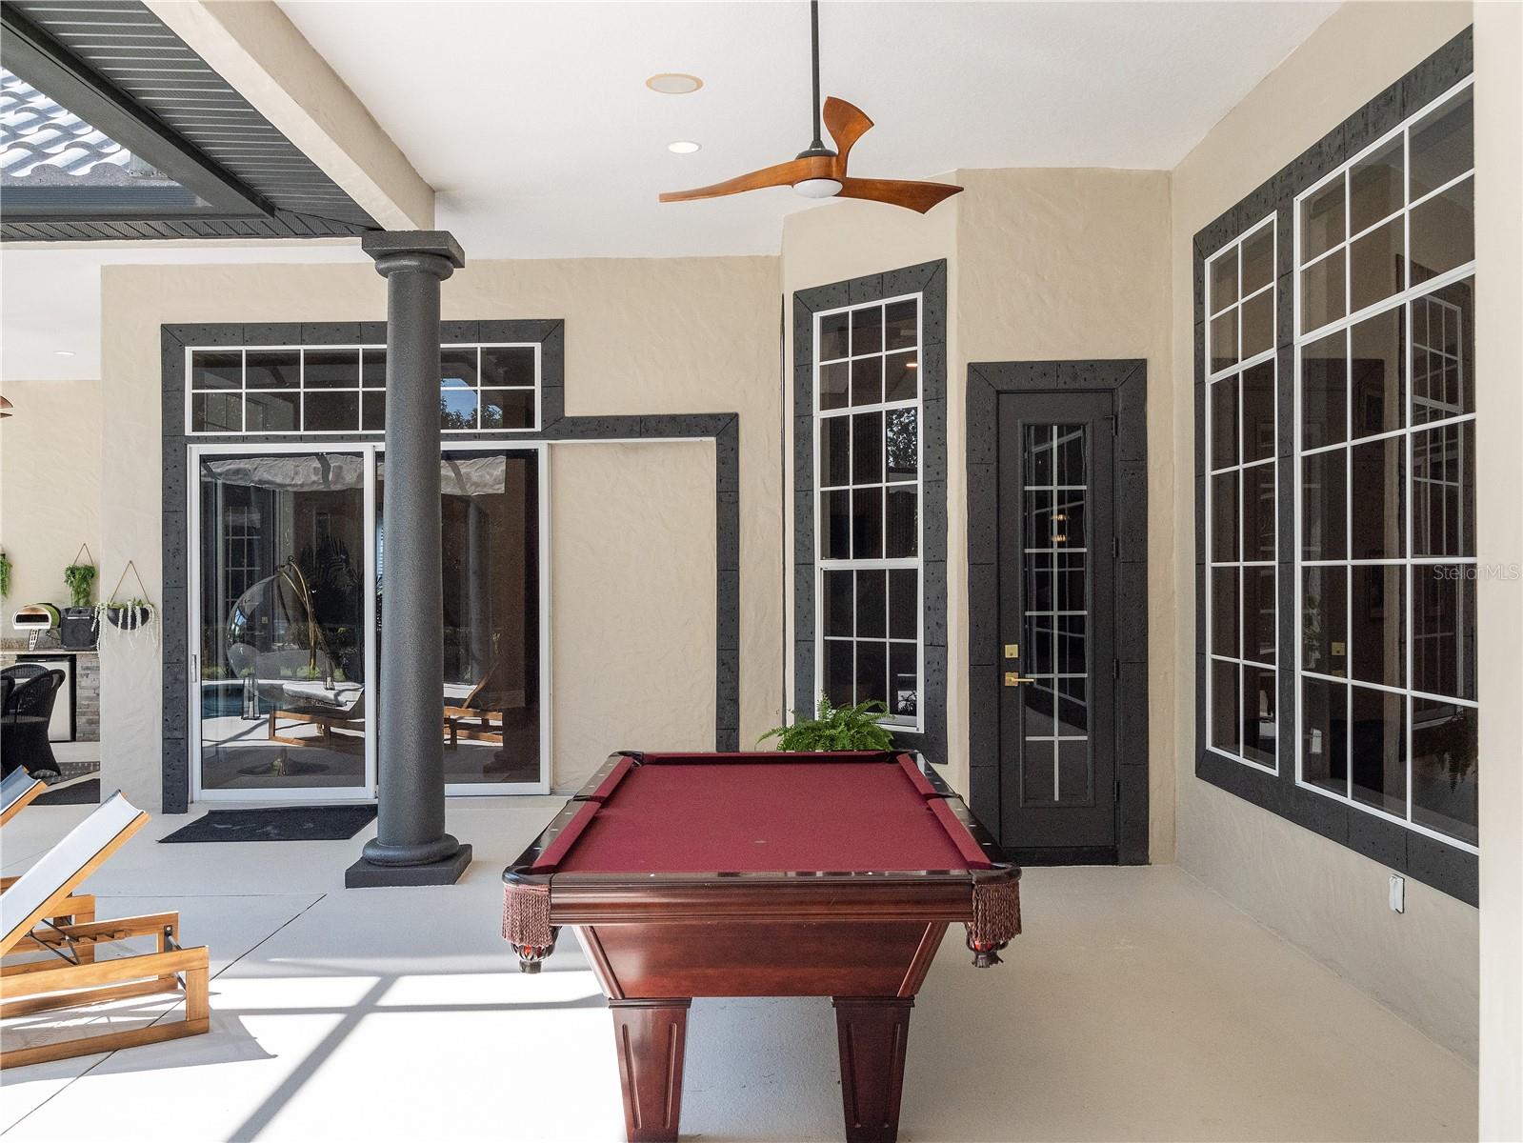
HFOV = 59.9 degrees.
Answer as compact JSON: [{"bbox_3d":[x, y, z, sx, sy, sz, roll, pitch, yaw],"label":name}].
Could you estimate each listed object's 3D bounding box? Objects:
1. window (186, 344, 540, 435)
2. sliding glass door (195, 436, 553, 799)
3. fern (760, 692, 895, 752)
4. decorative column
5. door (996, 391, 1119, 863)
[{"bbox_3d":[-2.695,-1.240,8.960,2.400,0.605,0.100,0,0,-1],"label":"window"},{"bbox_3d":[-2.675,0.345,8.980,2.410,2.410,0.140,0,0,-1],"label":"sliding glass door"},{"bbox_3d":[0.375,1.130,7.200,0.720,0.880,0.700,0,0,0],"label":"fern"},{"bbox_3d":[-1.850,-0.075,7.000,0.550,3.350,0.560,0,0,-1],"label":"decorative column"},{"bbox_3d":[1.596,0.298,7.120,0.645,2.510,0.080,0,0,-1],"label":"door"}]

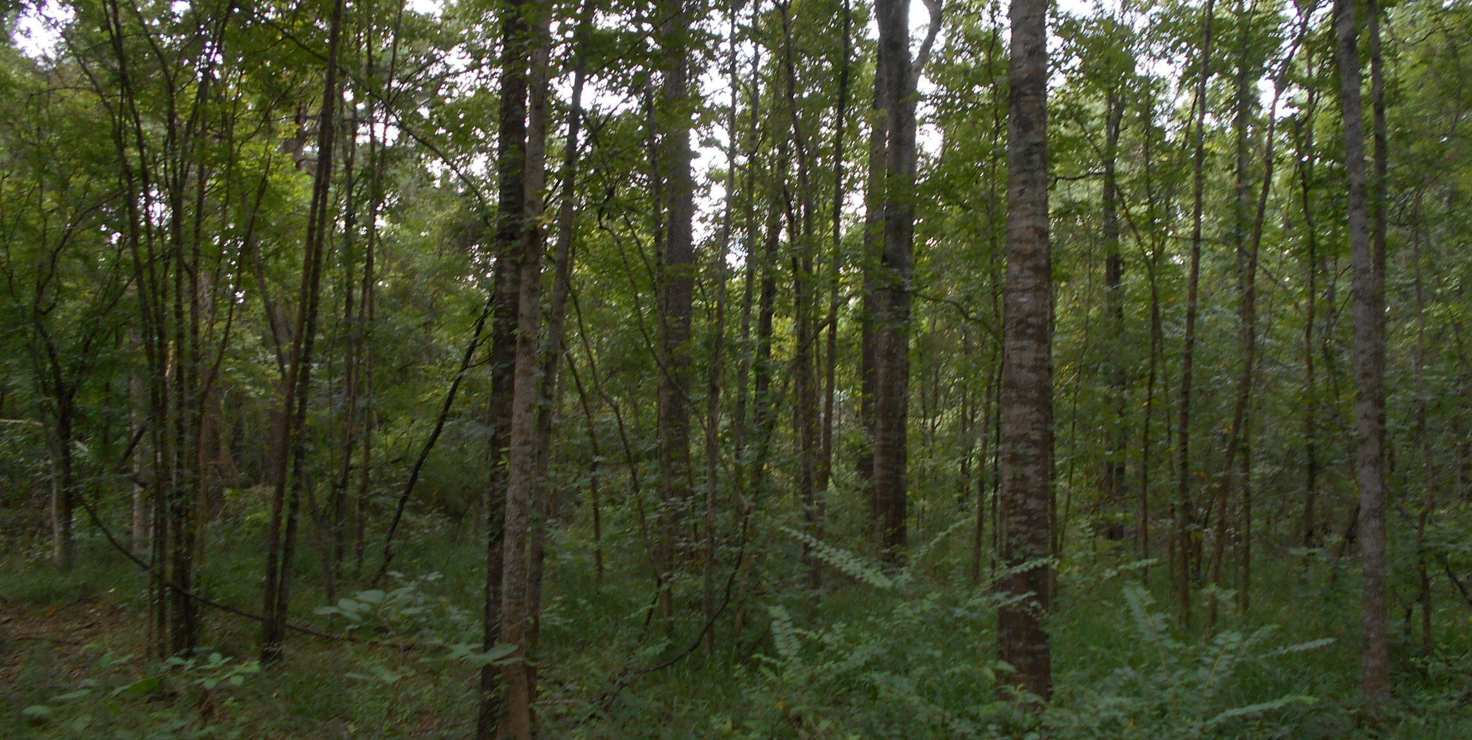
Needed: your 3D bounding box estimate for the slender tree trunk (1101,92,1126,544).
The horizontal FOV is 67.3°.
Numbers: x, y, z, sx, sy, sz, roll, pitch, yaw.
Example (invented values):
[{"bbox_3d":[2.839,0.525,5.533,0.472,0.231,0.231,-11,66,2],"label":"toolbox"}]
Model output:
[{"bbox_3d":[5.734,-0.853,16.780,0.330,7.033,0.300,2,-5,0],"label":"slender tree trunk"}]

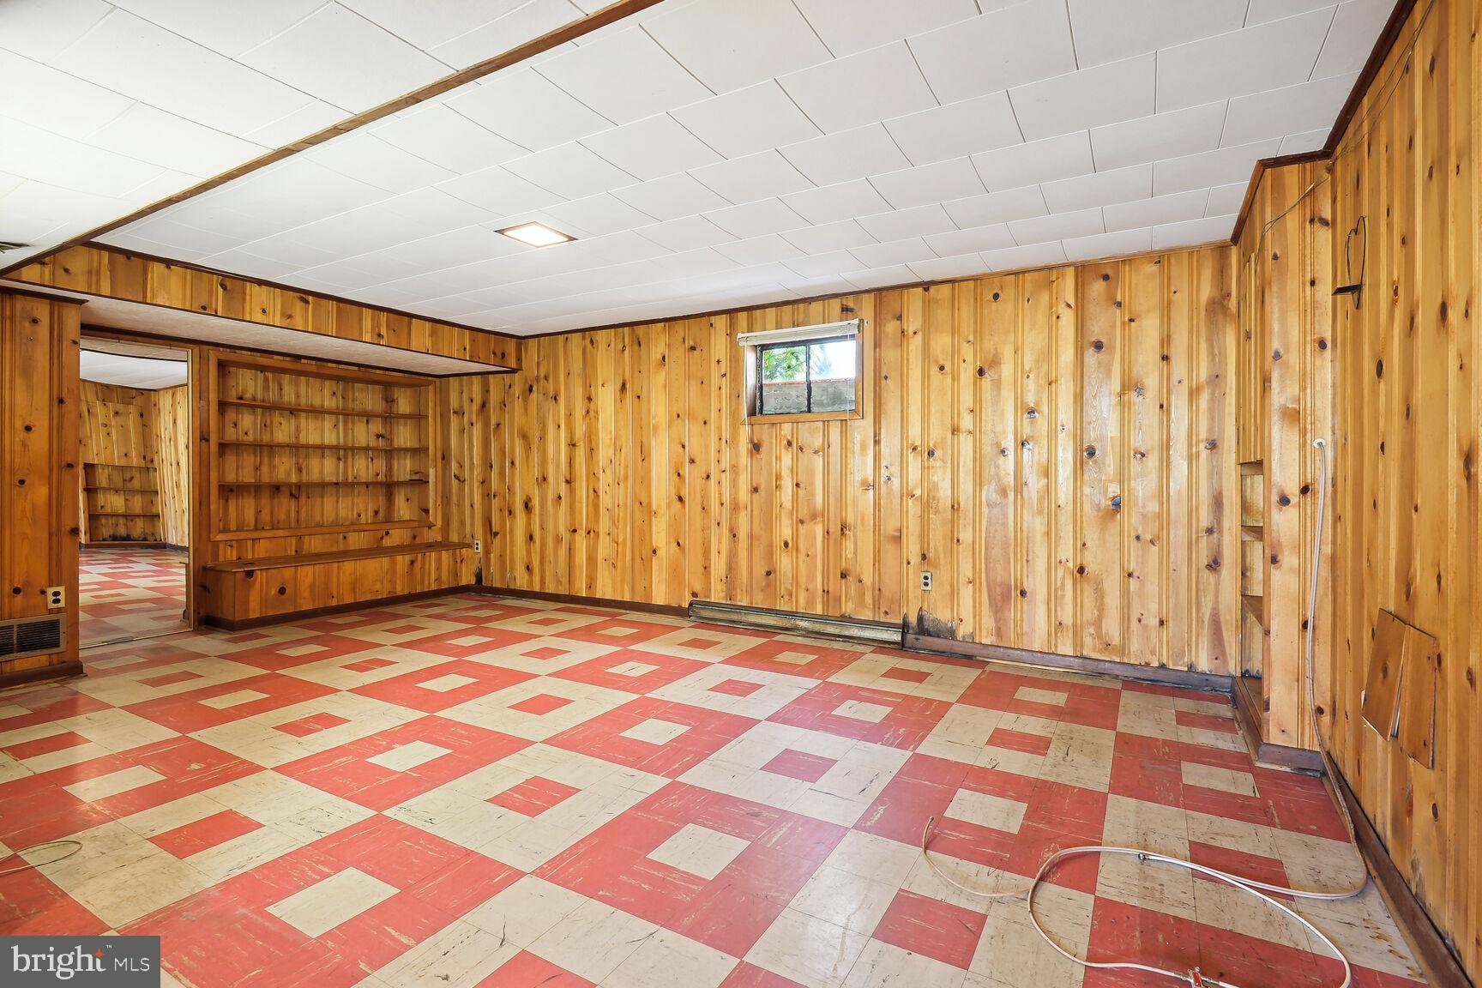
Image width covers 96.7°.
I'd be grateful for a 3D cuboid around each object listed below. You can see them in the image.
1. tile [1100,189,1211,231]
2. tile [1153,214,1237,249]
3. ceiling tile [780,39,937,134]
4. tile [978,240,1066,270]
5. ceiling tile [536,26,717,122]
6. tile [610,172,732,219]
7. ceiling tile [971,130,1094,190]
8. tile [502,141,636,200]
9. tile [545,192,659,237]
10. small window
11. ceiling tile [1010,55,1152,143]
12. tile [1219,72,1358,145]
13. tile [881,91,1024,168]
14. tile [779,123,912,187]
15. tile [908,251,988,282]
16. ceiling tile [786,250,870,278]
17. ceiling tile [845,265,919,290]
[{"bbox_3d":[1.952,-1.340,3.124,0.406,0.020,0.406,1,2,30],"label":"tile"},{"bbox_3d":[2.285,-1.330,3.342,0.338,0.020,0.377,1,2,30],"label":"tile"},{"bbox_3d":[0.383,-1.306,2.121,0.411,0.020,0.403,1,2,30],"label":"ceiling tile"},{"bbox_3d":[1.626,-1.368,3.782,0.406,0.020,0.406,1,2,30],"label":"tile"},{"bbox_3d":[-0.361,-1.327,2.112,0.410,0.018,0.404,1,2,30],"label":"ceiling tile"},{"bbox_3d":[-0.304,-1.337,2.974,0.411,0.020,0.403,1,2,30],"label":"tile"},{"bbox_3d":[1.168,-1.320,2.629,0.406,0.020,0.406,1,2,30],"label":"ceiling tile"},{"bbox_3d":[-0.697,-1.332,2.749,0.406,0.020,0.406,1,2,30],"label":"tile"},{"bbox_3d":[-0.661,-1.346,3.177,0.411,0.020,0.403,1,2,30],"label":"tile"},{"bbox_3d":[0.439,-0.854,4.678,0.821,0.567,0.101,1,2,30],"label":"small window"},{"bbox_3d":[1.150,-1.324,2.212,0.410,0.018,0.404,1,2,30],"label":"ceiling tile"},{"bbox_3d":[1.874,-1.323,2.279,0.340,0.018,0.404,1,2,30],"label":"tile"},{"bbox_3d":[0.778,-1.310,2.381,0.406,0.020,0.406,1,2,30],"label":"tile"},{"bbox_3d":[0.411,-1.319,2.568,0.411,0.020,0.403,1,2,30],"label":"tile"},{"bbox_3d":[1.264,-1.377,3.988,0.406,0.020,0.406,1,2,30],"label":"tile"},{"bbox_3d":[0.507,-1.377,3.945,0.406,0.020,0.406,1,2,30],"label":"ceiling tile"},{"bbox_3d":[0.893,-1.377,4.159,0.411,0.018,0.377,1,2,30],"label":"ceiling tile"}]

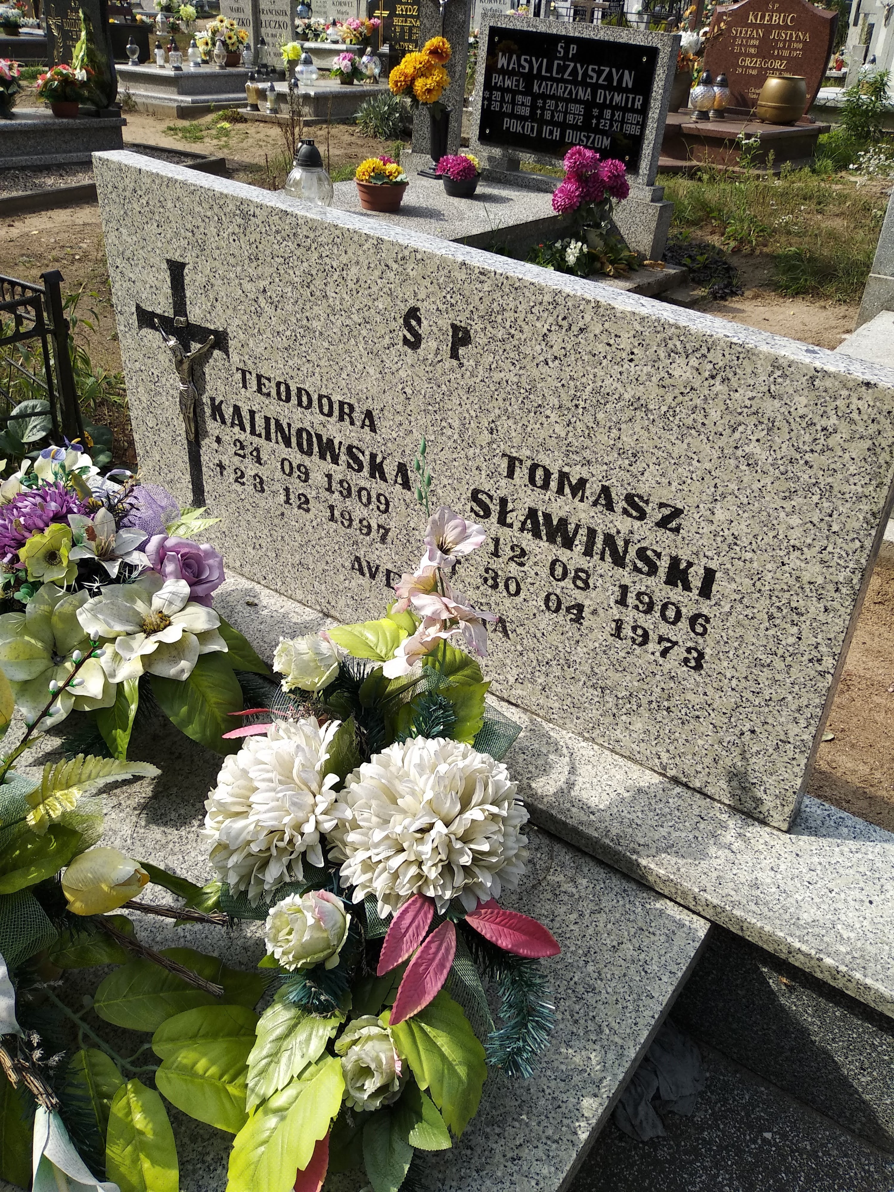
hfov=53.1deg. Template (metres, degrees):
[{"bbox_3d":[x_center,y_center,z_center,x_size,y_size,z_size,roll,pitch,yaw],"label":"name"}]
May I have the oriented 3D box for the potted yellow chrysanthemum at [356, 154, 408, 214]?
[{"bbox_3d":[-0.282,-1.776,3.851,0.225,0.210,0.225,1,35,-5],"label":"potted yellow chrysanthemum"}]

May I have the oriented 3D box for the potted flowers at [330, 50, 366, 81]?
[{"bbox_3d":[-0.920,-4.921,8.308,0.310,0.270,0.280,0,35,-6],"label":"potted flowers"}]

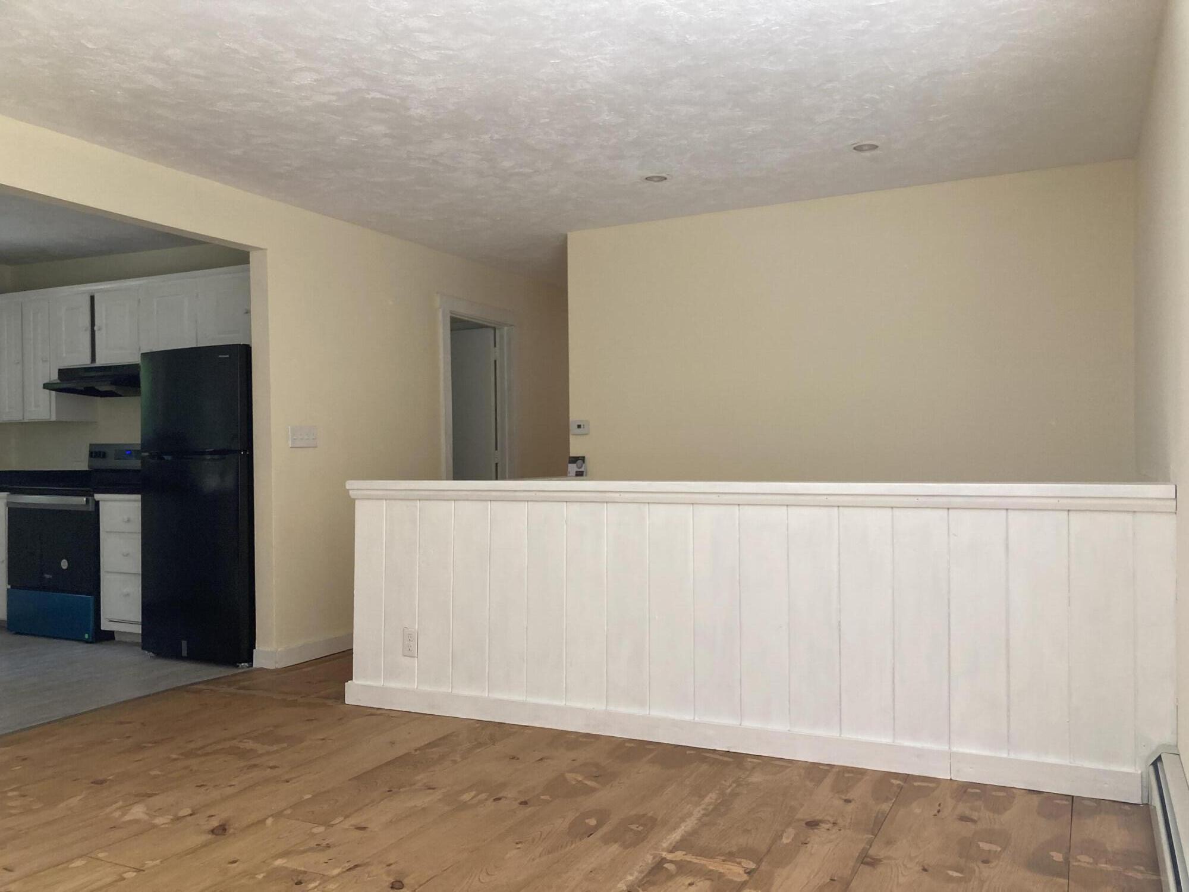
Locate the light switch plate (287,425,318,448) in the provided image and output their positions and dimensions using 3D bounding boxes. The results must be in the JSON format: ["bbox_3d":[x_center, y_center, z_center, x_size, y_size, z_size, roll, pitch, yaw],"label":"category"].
[{"bbox_3d":[-1.560,-0.048,5.184,0.012,0.115,0.208,-1,-1,27],"label":"light switch plate"}]

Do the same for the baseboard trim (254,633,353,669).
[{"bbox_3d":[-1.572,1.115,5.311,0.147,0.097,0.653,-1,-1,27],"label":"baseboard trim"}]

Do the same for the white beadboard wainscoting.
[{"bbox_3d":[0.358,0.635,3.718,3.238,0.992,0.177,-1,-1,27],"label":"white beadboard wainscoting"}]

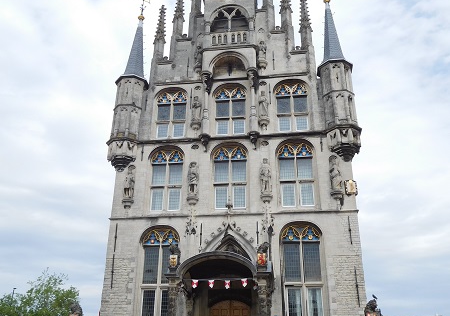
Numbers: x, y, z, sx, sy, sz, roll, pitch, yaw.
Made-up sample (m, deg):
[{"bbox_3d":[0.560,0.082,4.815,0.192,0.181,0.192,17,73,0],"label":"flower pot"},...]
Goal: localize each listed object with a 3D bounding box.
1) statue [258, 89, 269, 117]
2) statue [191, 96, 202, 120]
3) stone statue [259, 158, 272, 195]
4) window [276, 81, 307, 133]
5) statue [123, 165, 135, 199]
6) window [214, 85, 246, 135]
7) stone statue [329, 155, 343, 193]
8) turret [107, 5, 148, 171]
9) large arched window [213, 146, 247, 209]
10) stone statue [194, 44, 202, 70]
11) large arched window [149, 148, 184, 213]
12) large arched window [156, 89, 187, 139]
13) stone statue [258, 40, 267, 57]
[{"bbox_3d":[2.001,-2.801,22.179,0.469,1.642,0.480,-3,-26,7],"label":"statue"},{"bbox_3d":[-1.578,-2.752,24.003,0.654,1.575,0.500,-3,-26,7],"label":"statue"},{"bbox_3d":[1.924,0.861,20.580,0.591,1.870,0.500,-3,-27,7],"label":"stone statue"},{"bbox_3d":[3.646,-2.811,23.776,1.766,3.230,0.400,-3,-26,7],"label":"window"},{"bbox_3d":[-4.754,1.164,21.387,0.591,1.787,0.500,-3,-27,7],"label":"statue"},{"bbox_3d":[0.296,-2.505,22.743,1.588,3.030,0.350,-3,-26,7],"label":"window"},{"bbox_3d":[5.106,0.722,19.966,0.548,1.864,0.550,-3,-26,7],"label":"stone statue"},{"bbox_3d":[-5.235,-4.451,24.436,1.724,11.332,1.724,-3,-26,7],"label":"turret"},{"bbox_3d":[0.262,0.901,21.250,1.702,3.382,0.350,-3,-27,7],"label":"large arched window"},{"bbox_3d":[-1.511,-5.721,24.385,0.516,1.568,0.500,-3,-27,7],"label":"stone statue"},{"bbox_3d":[-3.087,1.078,22.897,1.700,3.577,0.400,-3,-26,7],"label":"large arched window"},{"bbox_3d":[-3.042,-2.517,24.665,1.722,3.220,0.400,-3,-26,7],"label":"large arched window"},{"bbox_3d":[2.181,-6.327,25.187,0.491,1.290,0.420,-3,-26,7],"label":"stone statue"}]

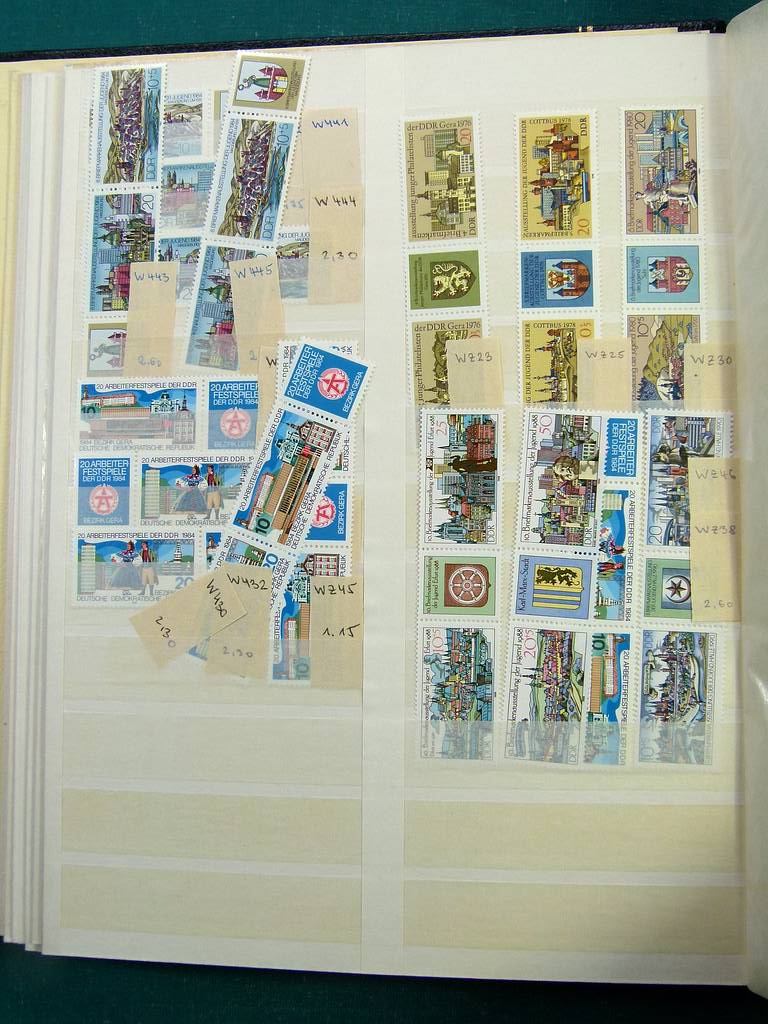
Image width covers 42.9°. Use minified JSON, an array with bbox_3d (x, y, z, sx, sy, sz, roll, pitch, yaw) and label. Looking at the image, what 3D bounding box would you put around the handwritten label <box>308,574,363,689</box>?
[{"bbox_3d":[-0.015,0.037,0.305,0.017,0.001,0.035,0,86,8],"label":"handwritten label"}]

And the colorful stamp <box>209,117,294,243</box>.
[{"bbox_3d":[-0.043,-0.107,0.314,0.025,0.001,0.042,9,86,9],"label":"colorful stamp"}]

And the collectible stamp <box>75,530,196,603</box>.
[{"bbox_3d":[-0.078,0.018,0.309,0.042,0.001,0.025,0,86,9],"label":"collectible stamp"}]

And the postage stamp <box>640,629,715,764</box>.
[{"bbox_3d":[0.088,0.055,0.292,0.024,0.001,0.042,1,86,4],"label":"postage stamp"}]

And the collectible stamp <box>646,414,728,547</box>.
[{"bbox_3d":[0.092,-0.009,0.297,0.025,0.001,0.042,2,86,4],"label":"collectible stamp"}]

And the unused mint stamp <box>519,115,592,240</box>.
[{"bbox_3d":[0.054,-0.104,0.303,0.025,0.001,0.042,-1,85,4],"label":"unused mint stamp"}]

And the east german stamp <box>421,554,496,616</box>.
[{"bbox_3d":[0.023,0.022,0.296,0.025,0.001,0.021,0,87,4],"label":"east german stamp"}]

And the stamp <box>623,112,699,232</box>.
[{"bbox_3d":[0.087,-0.106,0.305,0.025,0.001,0.042,0,86,3],"label":"stamp"}]

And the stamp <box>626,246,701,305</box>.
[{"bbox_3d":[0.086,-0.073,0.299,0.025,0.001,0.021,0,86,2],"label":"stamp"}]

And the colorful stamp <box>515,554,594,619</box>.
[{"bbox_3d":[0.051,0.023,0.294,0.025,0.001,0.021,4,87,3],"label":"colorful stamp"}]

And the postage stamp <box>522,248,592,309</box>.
[{"bbox_3d":[0.054,-0.072,0.303,0.024,0.001,0.019,0,86,4],"label":"postage stamp"}]

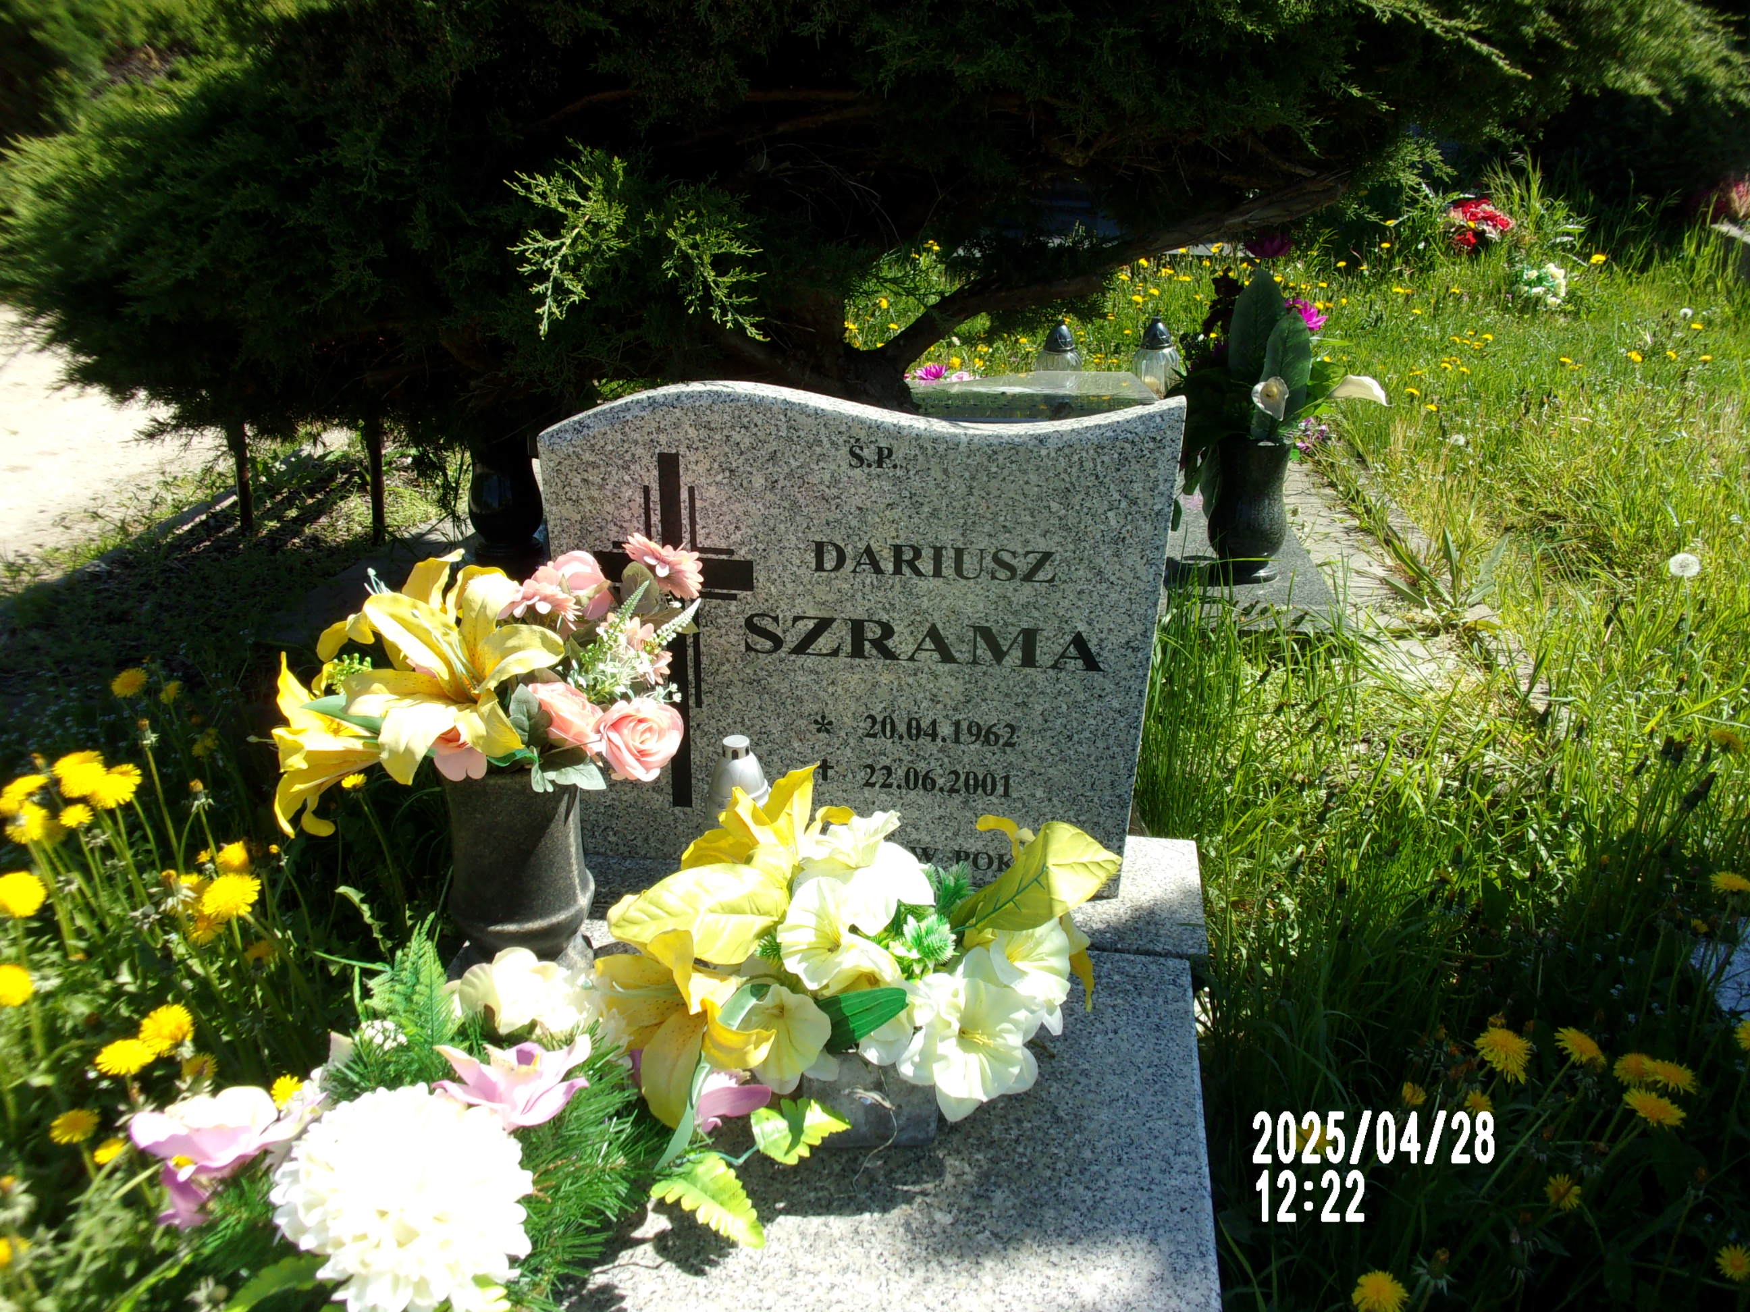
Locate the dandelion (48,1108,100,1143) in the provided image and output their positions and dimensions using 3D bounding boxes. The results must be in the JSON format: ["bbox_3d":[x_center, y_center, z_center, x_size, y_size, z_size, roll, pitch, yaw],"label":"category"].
[{"bbox_3d":[-0.633,0.372,1.120,0.039,0.022,0.039,4,45,5],"label":"dandelion"}]

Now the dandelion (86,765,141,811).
[{"bbox_3d":[-0.672,0.117,1.250,0.046,0.030,0.046,4,45,5],"label":"dandelion"}]

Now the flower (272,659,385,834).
[{"bbox_3d":[-0.477,0.080,1.249,0.095,0.140,0.125,-13,33,-22],"label":"flower"}]

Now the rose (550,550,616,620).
[{"bbox_3d":[-0.261,-0.064,1.270,0.058,0.060,0.058,4,24,7],"label":"rose"}]

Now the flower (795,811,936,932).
[{"bbox_3d":[-0.006,0.175,1.160,0.108,0.085,0.100,2,24,3],"label":"flower"}]

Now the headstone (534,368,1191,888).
[{"bbox_3d":[-0.023,-0.009,1.400,0.583,0.549,0.042,4,31,5],"label":"headstone"}]

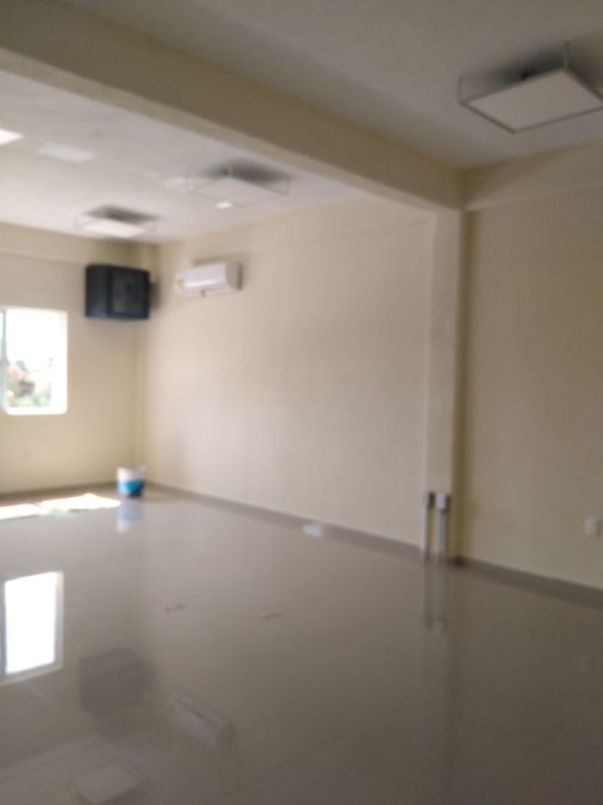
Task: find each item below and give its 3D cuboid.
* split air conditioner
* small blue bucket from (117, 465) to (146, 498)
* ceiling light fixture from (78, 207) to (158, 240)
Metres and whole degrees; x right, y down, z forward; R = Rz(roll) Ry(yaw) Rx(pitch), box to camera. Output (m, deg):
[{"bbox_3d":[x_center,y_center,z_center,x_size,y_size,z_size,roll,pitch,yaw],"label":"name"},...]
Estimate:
[{"bbox_3d":[-1.101,-1.432,7.087,0.973,0.305,0.215,4,3,43],"label":"split air conditioner"},{"bbox_3d":[-2.183,1.022,7.796,0.325,0.375,0.325,1,2,0],"label":"small blue bucket"},{"bbox_3d":[-2.034,-1.959,6.591,0.585,0.145,0.585,4,3,43],"label":"ceiling light fixture"}]

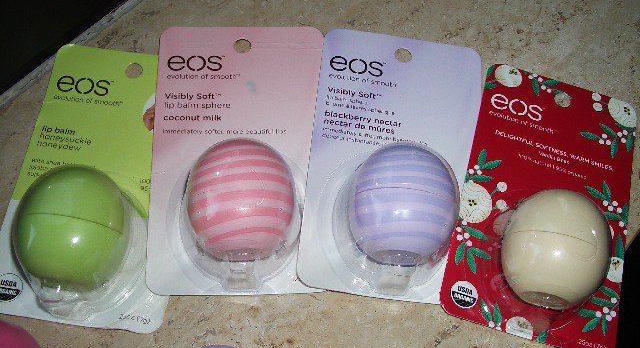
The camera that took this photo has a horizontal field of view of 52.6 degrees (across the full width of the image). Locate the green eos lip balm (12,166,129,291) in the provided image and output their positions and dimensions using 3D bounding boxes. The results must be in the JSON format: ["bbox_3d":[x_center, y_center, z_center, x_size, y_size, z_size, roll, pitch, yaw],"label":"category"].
[{"bbox_3d":[-0.091,0.019,0.238,0.038,0.038,0.045,9,71,-1],"label":"green eos lip balm"}]

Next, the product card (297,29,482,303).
[{"bbox_3d":[0.034,-0.013,0.258,0.071,0.042,0.118,7,71,-2],"label":"product card"}]

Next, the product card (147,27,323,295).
[{"bbox_3d":[-0.032,-0.016,0.253,0.071,0.042,0.118,0,71,-5],"label":"product card"}]

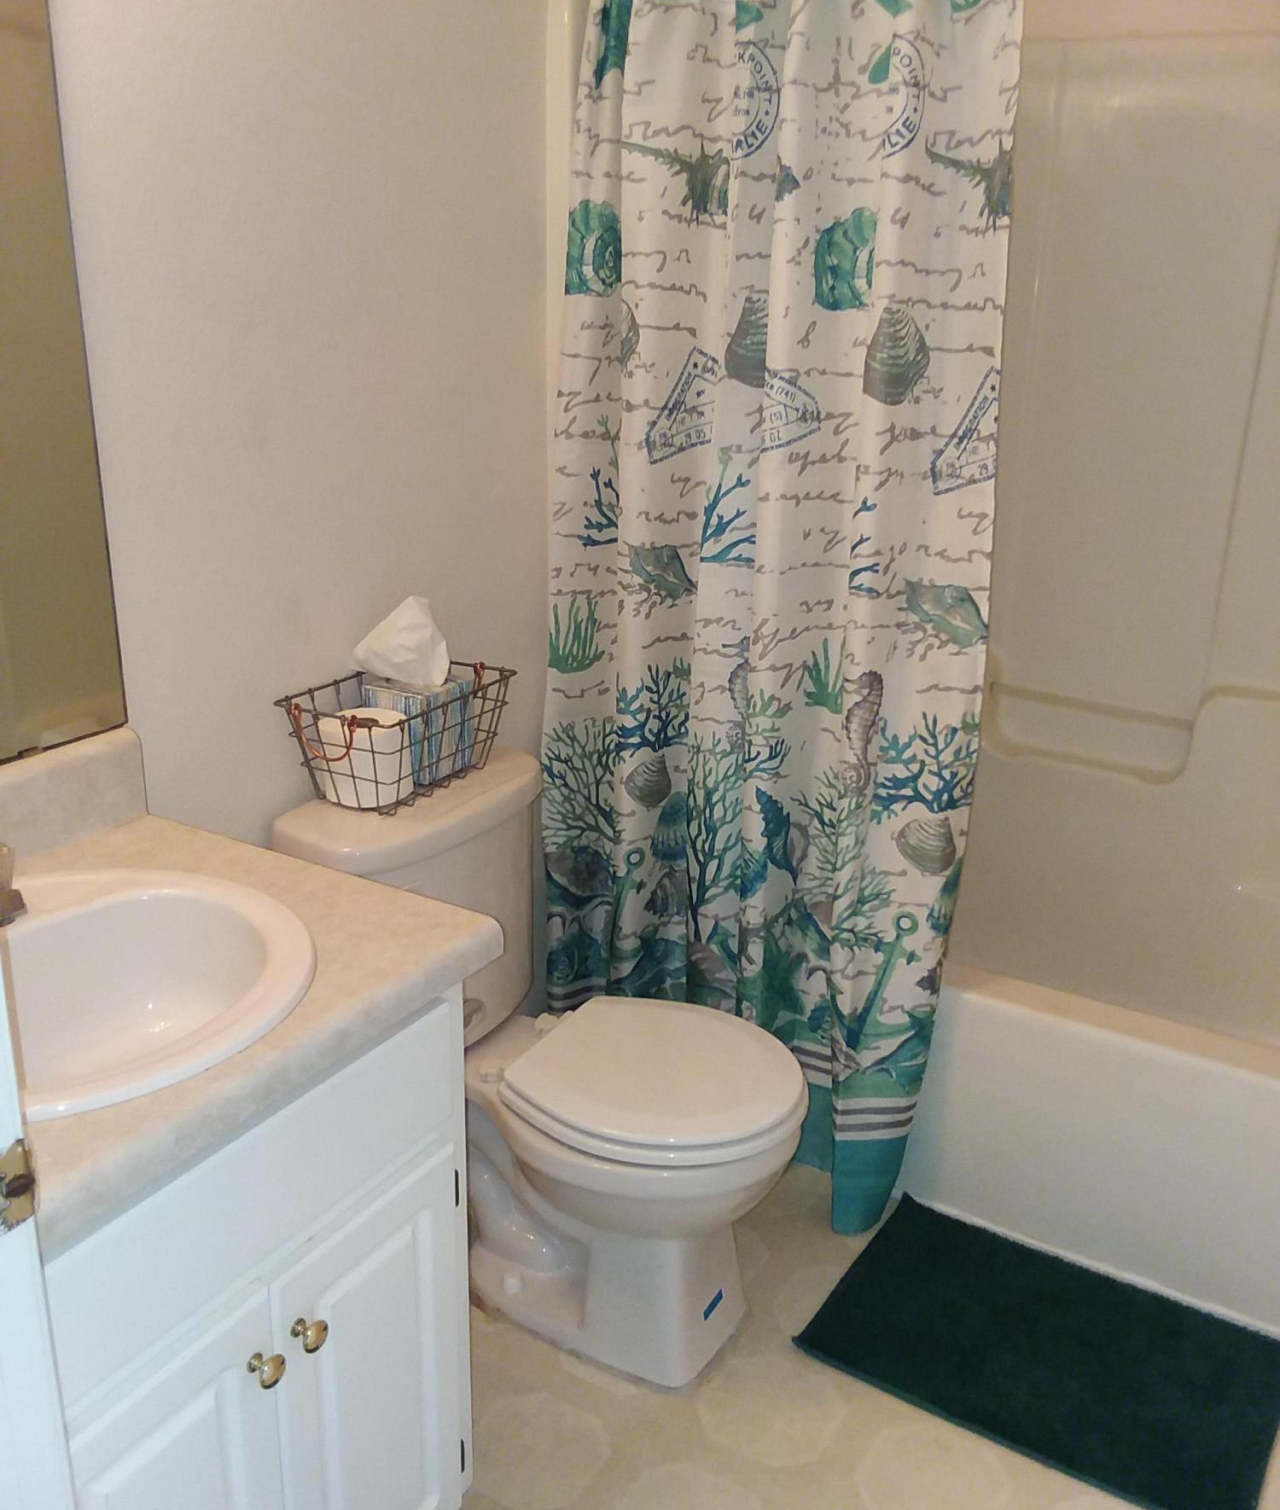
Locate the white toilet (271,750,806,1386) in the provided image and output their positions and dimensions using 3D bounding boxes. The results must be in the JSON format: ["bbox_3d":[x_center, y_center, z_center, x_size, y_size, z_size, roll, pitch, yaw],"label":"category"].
[{"bbox_3d":[-0.109,0.453,2.035,0.688,0.743,0.455,13,22,29],"label":"white toilet"}]

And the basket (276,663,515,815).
[{"bbox_3d":[-0.337,-0.027,2.027,0.195,0.145,0.298,12,22,27],"label":"basket"}]

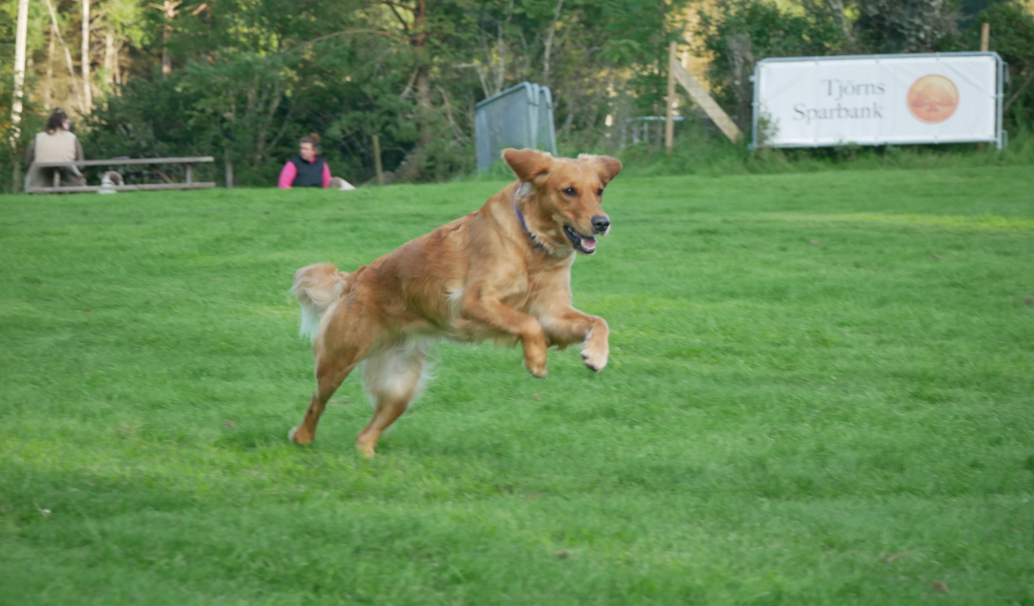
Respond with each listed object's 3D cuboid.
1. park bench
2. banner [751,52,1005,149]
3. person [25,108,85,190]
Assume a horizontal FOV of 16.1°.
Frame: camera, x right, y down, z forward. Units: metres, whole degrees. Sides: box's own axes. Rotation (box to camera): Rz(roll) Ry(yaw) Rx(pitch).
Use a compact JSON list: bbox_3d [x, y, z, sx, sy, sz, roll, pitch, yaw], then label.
[{"bbox_3d":[-4.174,-1.189,38.600,1.950,0.740,1.400,1,3,9],"label":"park bench"},{"bbox_3d":[3.615,-2.022,36.500,2.500,0.970,0.060,1,3,6],"label":"banner"},{"bbox_3d":[-4.968,-1.459,39.200,0.600,1.280,0.750,1,3,7],"label":"person"}]

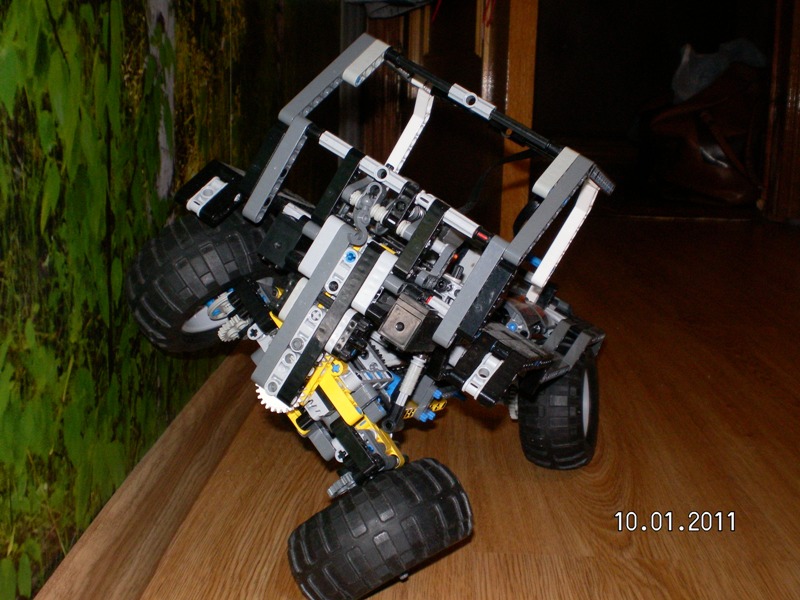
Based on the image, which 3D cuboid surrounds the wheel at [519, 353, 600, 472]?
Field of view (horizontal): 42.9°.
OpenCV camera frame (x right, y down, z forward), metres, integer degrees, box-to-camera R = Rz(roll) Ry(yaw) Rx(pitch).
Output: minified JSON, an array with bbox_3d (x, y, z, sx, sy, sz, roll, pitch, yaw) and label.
[{"bbox_3d":[0.114,0.073,0.720,0.044,0.095,0.095,0,10,19],"label":"wheel"}]

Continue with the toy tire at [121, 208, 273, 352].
[{"bbox_3d":[-0.094,-0.011,0.535,0.095,0.044,0.095,-39,-20,28],"label":"toy tire"}]

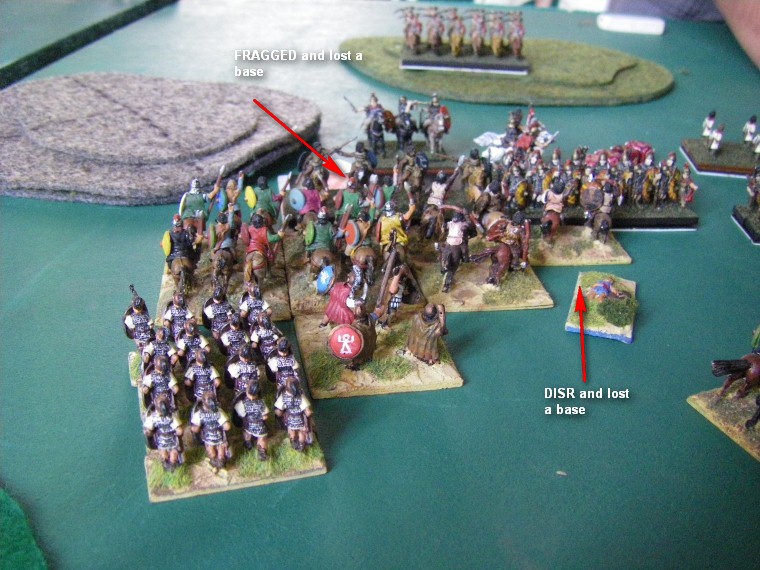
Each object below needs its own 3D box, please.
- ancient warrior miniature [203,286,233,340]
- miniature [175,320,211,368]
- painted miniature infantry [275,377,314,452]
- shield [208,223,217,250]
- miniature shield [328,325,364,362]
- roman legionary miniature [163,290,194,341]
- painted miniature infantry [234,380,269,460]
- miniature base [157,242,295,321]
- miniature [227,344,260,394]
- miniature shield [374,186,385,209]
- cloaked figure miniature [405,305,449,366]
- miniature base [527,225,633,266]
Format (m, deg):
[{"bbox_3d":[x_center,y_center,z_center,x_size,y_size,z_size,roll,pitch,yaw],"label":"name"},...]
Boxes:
[{"bbox_3d":[-0.044,0.009,0.227,0.008,0.019,0.008,-6,32,-14],"label":"ancient warrior miniature"},{"bbox_3d":[-0.048,0.018,0.214,0.009,0.019,0.008,-7,30,-14],"label":"miniature"},{"bbox_3d":[-0.020,0.029,0.193,0.009,0.020,0.008,-6,29,-15],"label":"painted miniature infantry"},{"bbox_3d":[-0.051,-0.015,0.252,0.002,0.008,0.007,-6,29,-14],"label":"shield"},{"bbox_3d":[-0.009,0.015,0.221,0.009,0.009,0.002,2,-2,-2],"label":"miniature shield"},{"bbox_3d":[-0.054,0.010,0.227,0.009,0.020,0.008,-6,29,-15],"label":"roman legionary miniature"},{"bbox_3d":[-0.029,0.030,0.193,0.008,0.019,0.008,-6,32,-14],"label":"painted miniature infantry"},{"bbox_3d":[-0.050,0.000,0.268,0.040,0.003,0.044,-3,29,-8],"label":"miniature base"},{"bbox_3d":[-0.033,0.023,0.205,0.009,0.019,0.008,-7,30,-14],"label":"miniature"},{"bbox_3d":[0.000,-0.030,0.290,0.002,0.007,0.007,-4,29,-12],"label":"miniature shield"},{"bbox_3d":[0.013,0.012,0.230,0.011,0.017,0.009,-14,32,-26],"label":"cloaked figure miniature"},{"bbox_3d":[0.066,-0.015,0.300,0.040,0.003,0.030,-1,29,-4],"label":"miniature base"}]

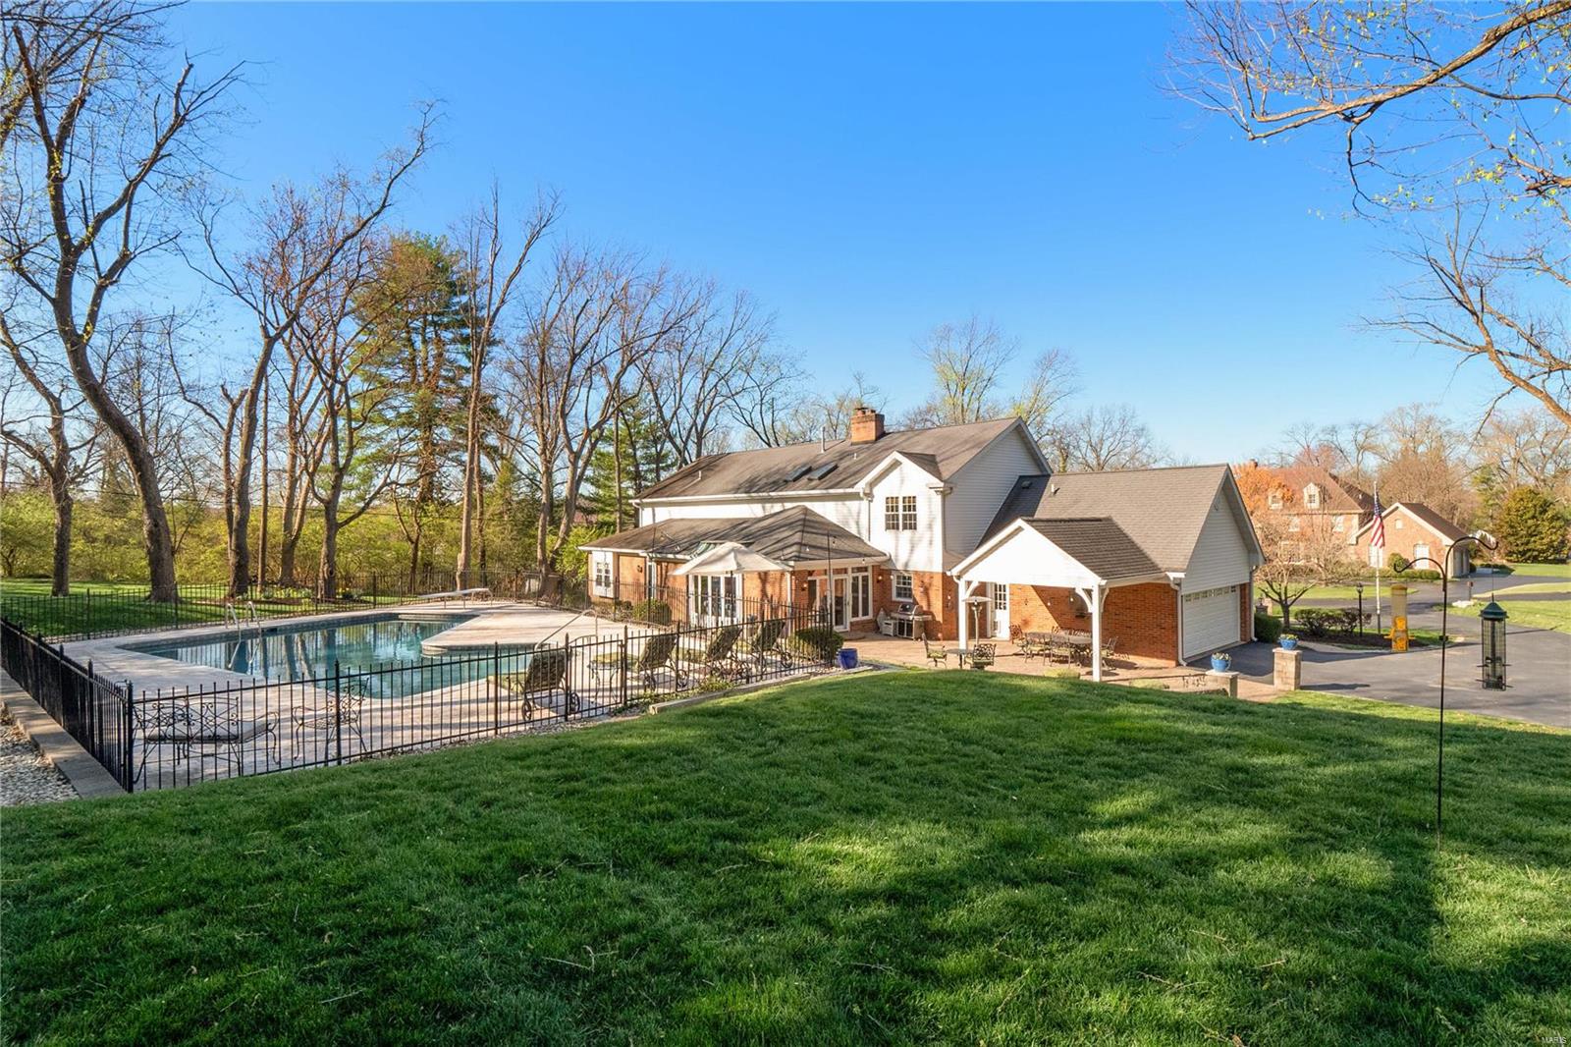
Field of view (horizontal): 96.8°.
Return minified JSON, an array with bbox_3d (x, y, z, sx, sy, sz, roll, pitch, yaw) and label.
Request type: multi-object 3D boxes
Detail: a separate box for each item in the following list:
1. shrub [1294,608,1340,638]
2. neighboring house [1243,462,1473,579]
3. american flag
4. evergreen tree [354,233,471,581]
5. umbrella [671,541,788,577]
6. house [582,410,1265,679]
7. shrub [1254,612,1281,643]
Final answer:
[{"bbox_3d":[21.100,3.750,27.700,1.600,1.120,1.500,0,0,41],"label":"shrub"},{"bbox_3d":[51.000,-0.900,65.000,13.500,10.000,18.500,0,0,-40],"label":"neighboring house"},{"bbox_3d":[23.400,-0.100,27.600,0.520,2.250,0.300,0,0,41],"label":"american flag"},{"bbox_3d":[-25.600,-8.000,48.000,8.000,24.000,8.000,0,0,-28],"label":"evergreen tree"},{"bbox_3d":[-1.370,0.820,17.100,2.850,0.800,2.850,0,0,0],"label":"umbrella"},{"bbox_3d":[2.070,-0.627,32.546,13.835,9.812,30.940,0,0,-41],"label":"house"},{"bbox_3d":[18.050,3.880,26.200,1.200,1.170,1.200,0,0,41],"label":"shrub"}]

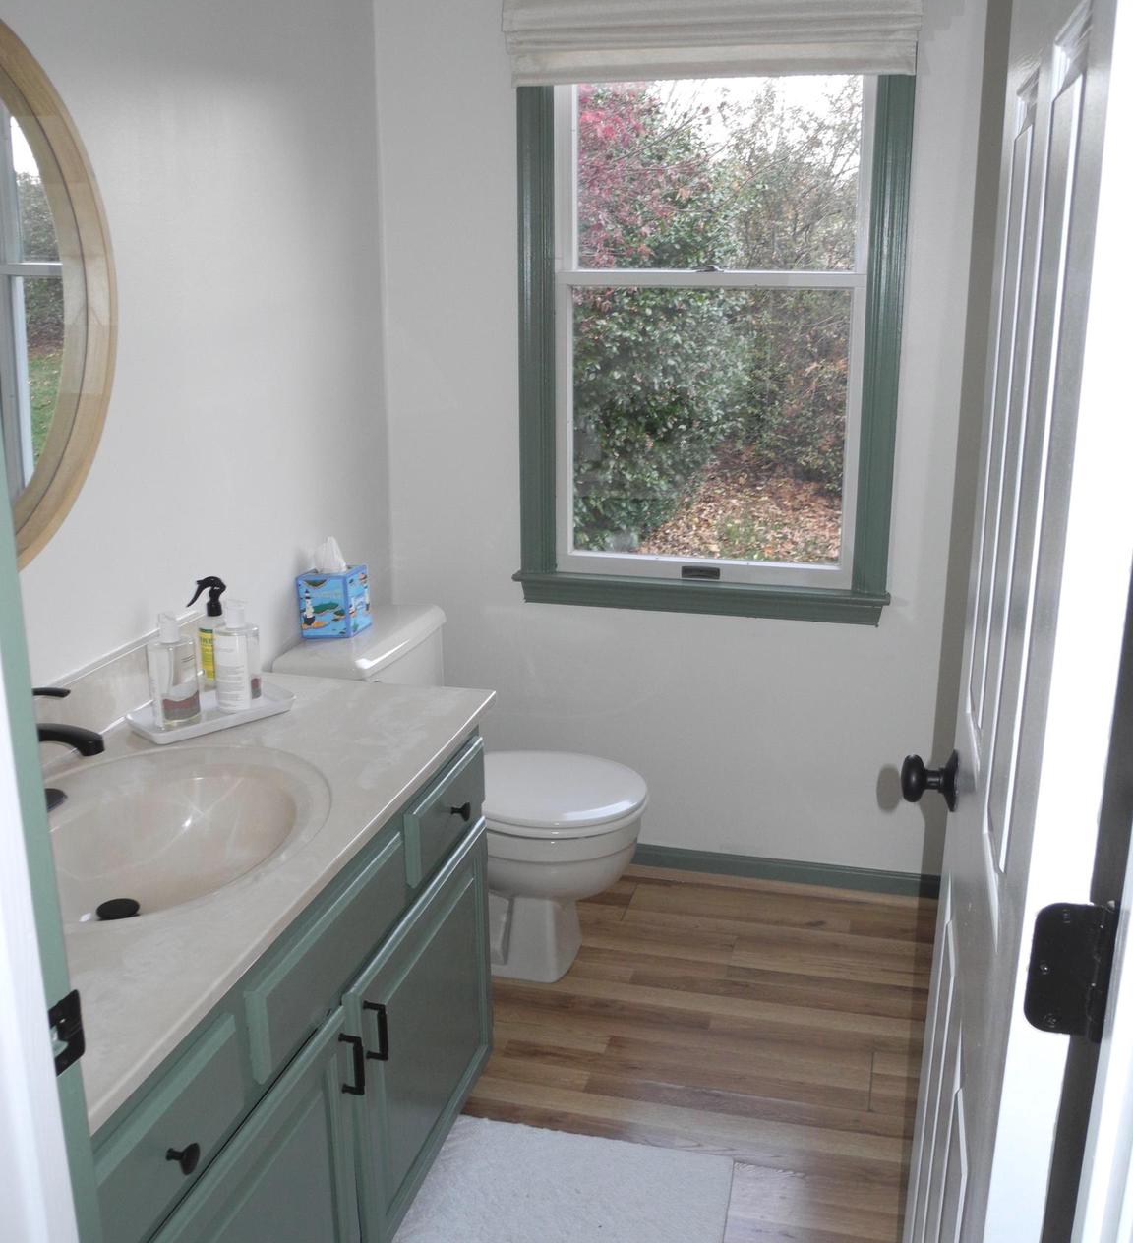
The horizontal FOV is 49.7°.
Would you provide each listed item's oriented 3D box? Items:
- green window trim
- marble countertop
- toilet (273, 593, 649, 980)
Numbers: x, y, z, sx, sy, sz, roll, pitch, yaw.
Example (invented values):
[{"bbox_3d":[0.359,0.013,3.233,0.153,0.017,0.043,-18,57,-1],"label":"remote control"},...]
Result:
[{"bbox_3d":[0.299,-0.727,2.699,0.892,1.473,0.055,4,16,14],"label":"green window trim"},{"bbox_3d":[-0.540,0.274,1.575,0.557,0.032,1.241,4,16,14],"label":"marble countertop"},{"bbox_3d":[-0.182,0.384,2.688,0.729,0.723,0.489,4,16,14],"label":"toilet"}]

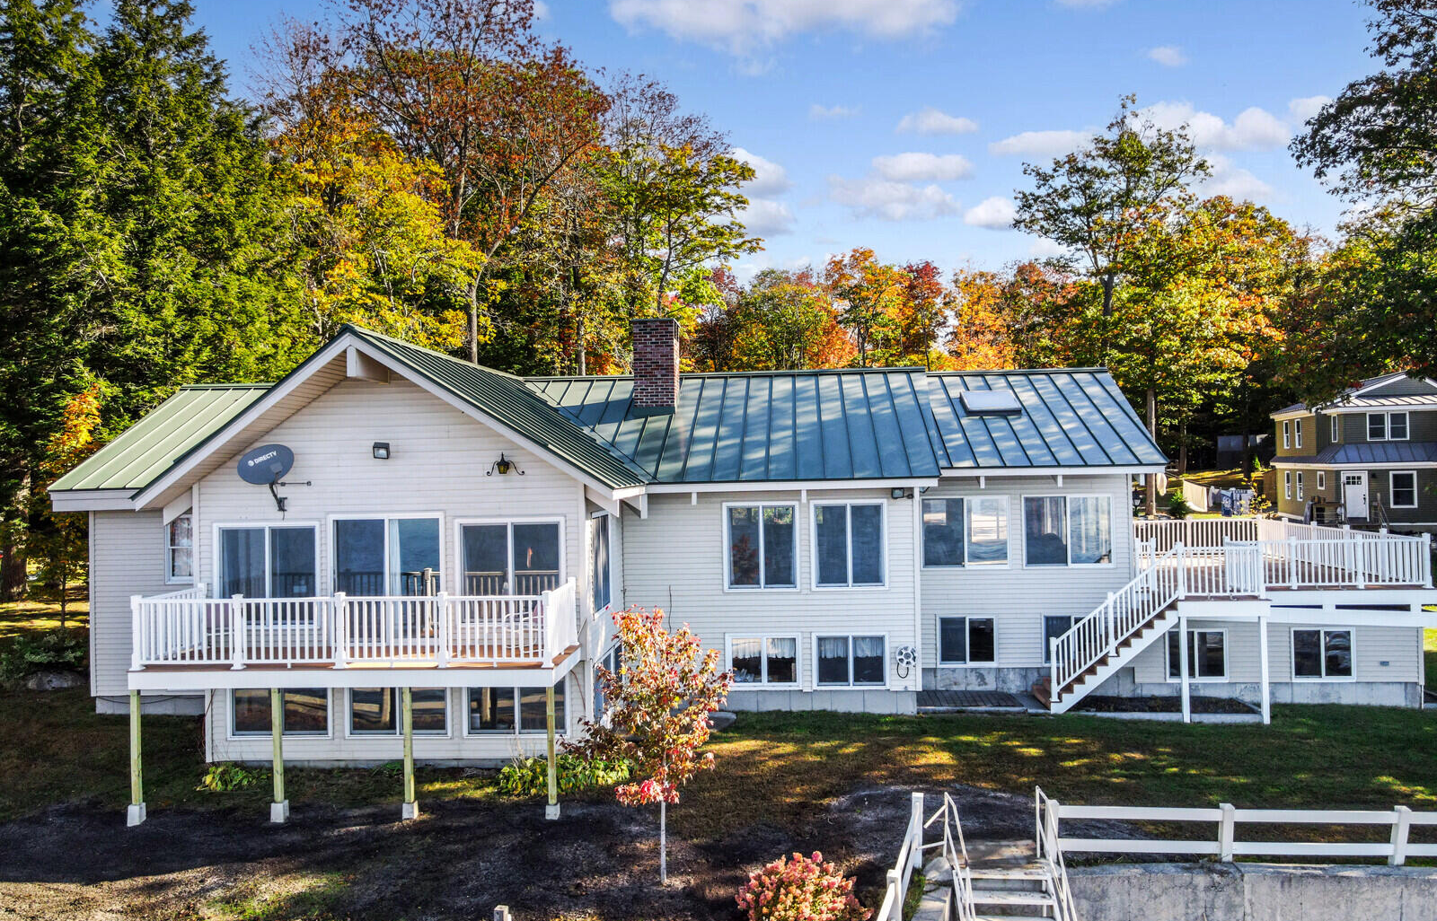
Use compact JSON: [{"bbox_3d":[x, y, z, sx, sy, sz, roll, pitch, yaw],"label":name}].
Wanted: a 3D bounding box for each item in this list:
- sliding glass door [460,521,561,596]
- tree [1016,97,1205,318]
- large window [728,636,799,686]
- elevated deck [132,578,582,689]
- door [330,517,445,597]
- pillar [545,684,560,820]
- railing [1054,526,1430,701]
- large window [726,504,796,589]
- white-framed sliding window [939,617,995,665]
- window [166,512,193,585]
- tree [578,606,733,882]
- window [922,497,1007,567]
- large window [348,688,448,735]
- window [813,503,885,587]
[{"bbox_3d":[-3.214,1.687,15.279,1.648,1.599,0.120,-1,-1,4],"label":"sliding glass door"},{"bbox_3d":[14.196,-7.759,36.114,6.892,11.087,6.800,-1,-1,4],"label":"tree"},{"bbox_3d":[0.839,3.706,18.428,1.349,0.953,0.120,-1,-1,4],"label":"large window"},{"bbox_3d":[-5.115,2.470,14.451,5.971,1.272,1.789,-1,-1,4],"label":"elevated deck"},{"bbox_3d":[-5.128,1.849,15.416,1.767,2.012,0.120,-1,-1,4],"label":"door"},{"bbox_3d":[-2.235,3.939,13.444,0.190,1.769,0.190,-1,-1,4],"label":"pillar"},{"bbox_3d":[9.886,2.917,18.704,7.427,2.906,1.350,-1,-1,4],"label":"railing"},{"bbox_3d":[0.788,1.610,18.561,1.348,1.609,0.120,-1,-1,4],"label":"large window"},{"bbox_3d":[5.082,3.694,20.365,1.152,1.008,0.120,-1,-1,4],"label":"white-framed sliding window"},{"bbox_3d":[-10.266,1.667,19.159,0.766,1.370,0.120,-1,-1,4],"label":"window"},{"bbox_3d":[-0.740,3.318,11.648,1.812,3.232,1.750,-1,-1,4],"label":"tree"},{"bbox_3d":[5.045,1.470,20.389,1.775,1.469,0.120,-1,-1,4],"label":"window"},{"bbox_3d":[-5.028,3.826,15.649,1.647,1.038,0.120,-1,-1,4],"label":"large window"},{"bbox_3d":[2.424,1.569,18.442,1.372,1.619,0.120,-1,-1,4],"label":"window"}]

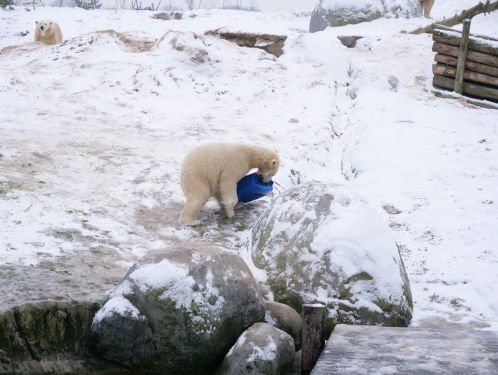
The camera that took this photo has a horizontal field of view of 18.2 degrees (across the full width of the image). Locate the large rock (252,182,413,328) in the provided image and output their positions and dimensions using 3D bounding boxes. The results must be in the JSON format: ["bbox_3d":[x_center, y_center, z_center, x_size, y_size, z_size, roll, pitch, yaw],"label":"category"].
[{"bbox_3d":[0.691,0.576,12.800,1.310,1.140,1.250,0,8,0],"label":"large rock"}]

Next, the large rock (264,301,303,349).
[{"bbox_3d":[0.251,1.064,12.000,0.350,0.370,0.380,0,8,0],"label":"large rock"}]

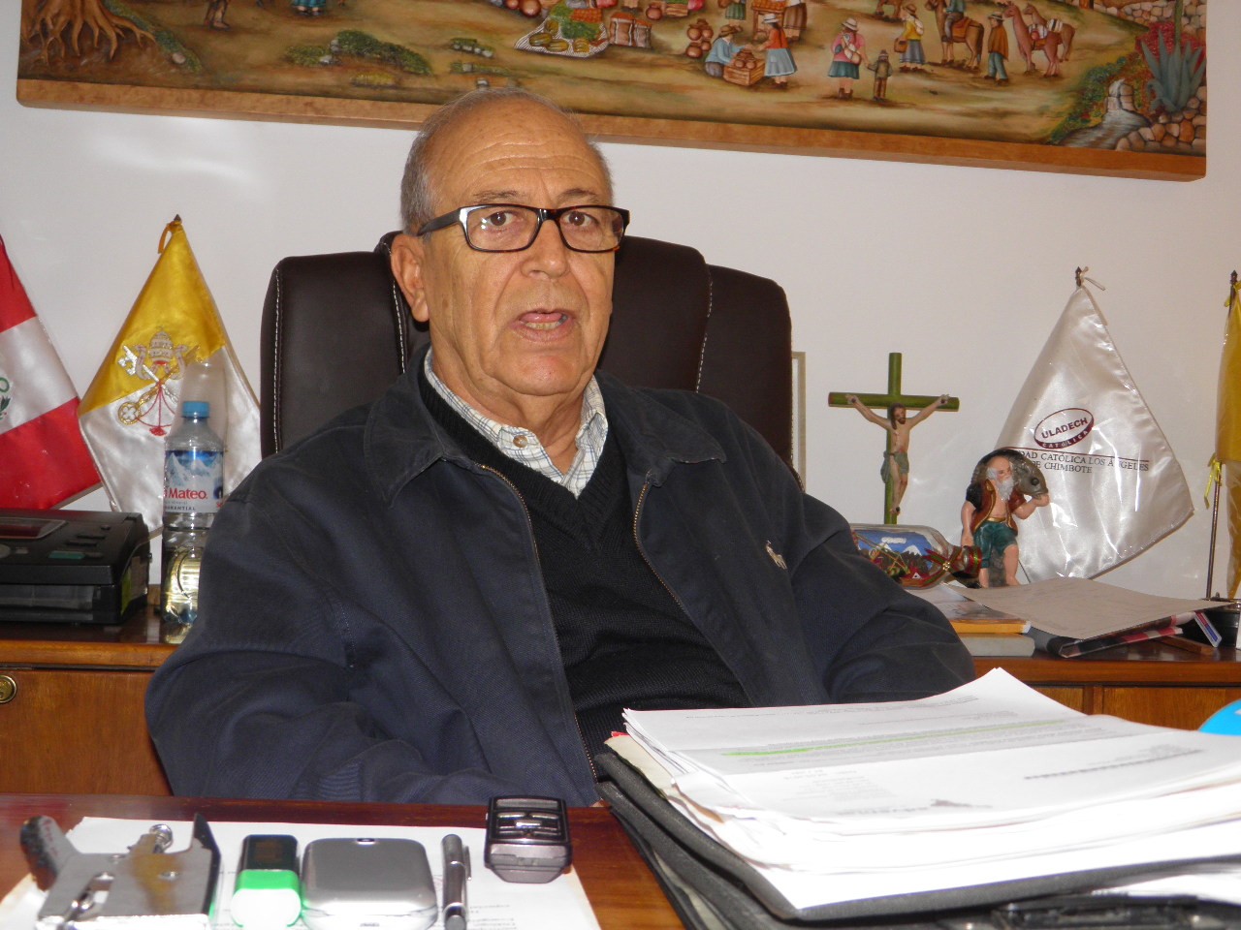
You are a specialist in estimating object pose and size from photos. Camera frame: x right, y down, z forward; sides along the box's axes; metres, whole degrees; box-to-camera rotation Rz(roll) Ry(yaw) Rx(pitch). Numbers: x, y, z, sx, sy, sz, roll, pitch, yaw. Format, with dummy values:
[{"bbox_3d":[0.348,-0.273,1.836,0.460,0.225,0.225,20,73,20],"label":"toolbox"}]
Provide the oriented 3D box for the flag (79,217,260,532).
[{"bbox_3d":[-0.523,-0.096,1.840,0.220,0.400,0.070,2,-2,-8],"label":"flag"}]

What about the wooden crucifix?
[{"bbox_3d":[0.335,0.013,1.940,0.162,0.295,0.045,2,-2,-8],"label":"wooden crucifix"}]

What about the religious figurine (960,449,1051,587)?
[{"bbox_3d":[0.464,0.066,1.900,0.108,0.172,0.085,2,-2,-14],"label":"religious figurine"}]

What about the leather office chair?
[{"bbox_3d":[-0.035,0.364,1.271,0.640,1.180,0.700,2,-2,-15],"label":"leather office chair"}]

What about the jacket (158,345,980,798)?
[{"bbox_3d":[-0.050,0.175,1.255,0.650,0.540,0.400,2,-2,-13],"label":"jacket"}]

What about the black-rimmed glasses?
[{"bbox_3d":[-0.084,-0.177,1.259,0.142,0.043,0.143,-3,1,-23],"label":"black-rimmed glasses"}]

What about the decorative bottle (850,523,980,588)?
[{"bbox_3d":[0.316,0.110,1.870,0.225,0.078,0.078,2,-2,-8],"label":"decorative bottle"}]

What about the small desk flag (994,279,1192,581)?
[{"bbox_3d":[0.584,-0.035,1.950,0.250,0.400,0.070,2,-2,-8],"label":"small desk flag"}]

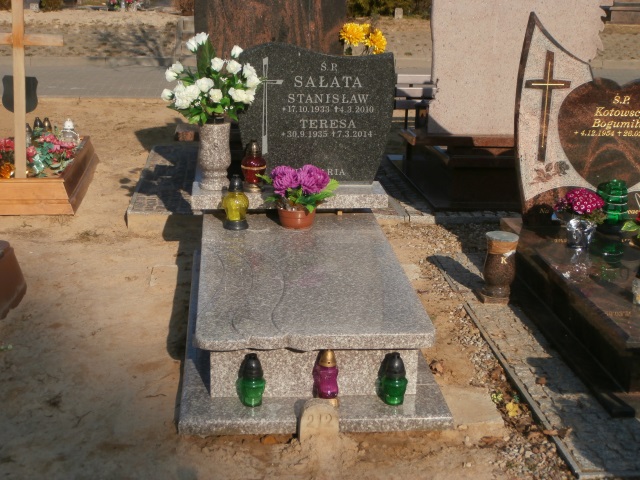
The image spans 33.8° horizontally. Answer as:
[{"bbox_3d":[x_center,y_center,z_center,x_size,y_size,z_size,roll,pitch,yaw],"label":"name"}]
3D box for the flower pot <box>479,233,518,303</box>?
[{"bbox_3d":[0.838,0.124,4.944,0.155,0.322,0.155,0,16,-5],"label":"flower pot"}]

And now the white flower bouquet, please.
[{"bbox_3d":[-0.522,-0.772,5.067,0.468,0.402,0.405,0,16,-5],"label":"white flower bouquet"}]

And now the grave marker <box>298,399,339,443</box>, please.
[{"bbox_3d":[0.000,0.602,3.492,0.131,0.150,0.055,0,16,-5],"label":"grave marker"}]

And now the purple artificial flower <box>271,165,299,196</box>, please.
[{"bbox_3d":[-0.164,-0.276,4.880,0.130,0.131,0.133,0,16,-5],"label":"purple artificial flower"}]

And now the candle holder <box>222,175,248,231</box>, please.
[{"bbox_3d":[-0.394,-0.185,4.885,0.120,0.253,0.120,0,16,-5],"label":"candle holder"}]

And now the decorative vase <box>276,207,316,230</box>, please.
[{"bbox_3d":[-0.113,-0.122,4.949,0.179,0.108,0.179,0,16,-5],"label":"decorative vase"}]

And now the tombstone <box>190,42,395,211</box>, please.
[{"bbox_3d":[-0.127,-0.553,5.134,0.992,0.754,0.322,0,16,-5],"label":"tombstone"}]

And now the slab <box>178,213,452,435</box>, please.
[{"bbox_3d":[-0.085,0.256,4.379,0.925,0.298,1.822,0,16,-5],"label":"slab"}]

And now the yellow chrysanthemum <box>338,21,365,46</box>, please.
[{"bbox_3d":[0.185,-1.205,6.181,0.155,0.141,0.143,0,16,-5],"label":"yellow chrysanthemum"}]

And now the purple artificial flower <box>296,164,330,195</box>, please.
[{"bbox_3d":[-0.030,-0.279,4.891,0.158,0.127,0.138,0,16,-5],"label":"purple artificial flower"}]

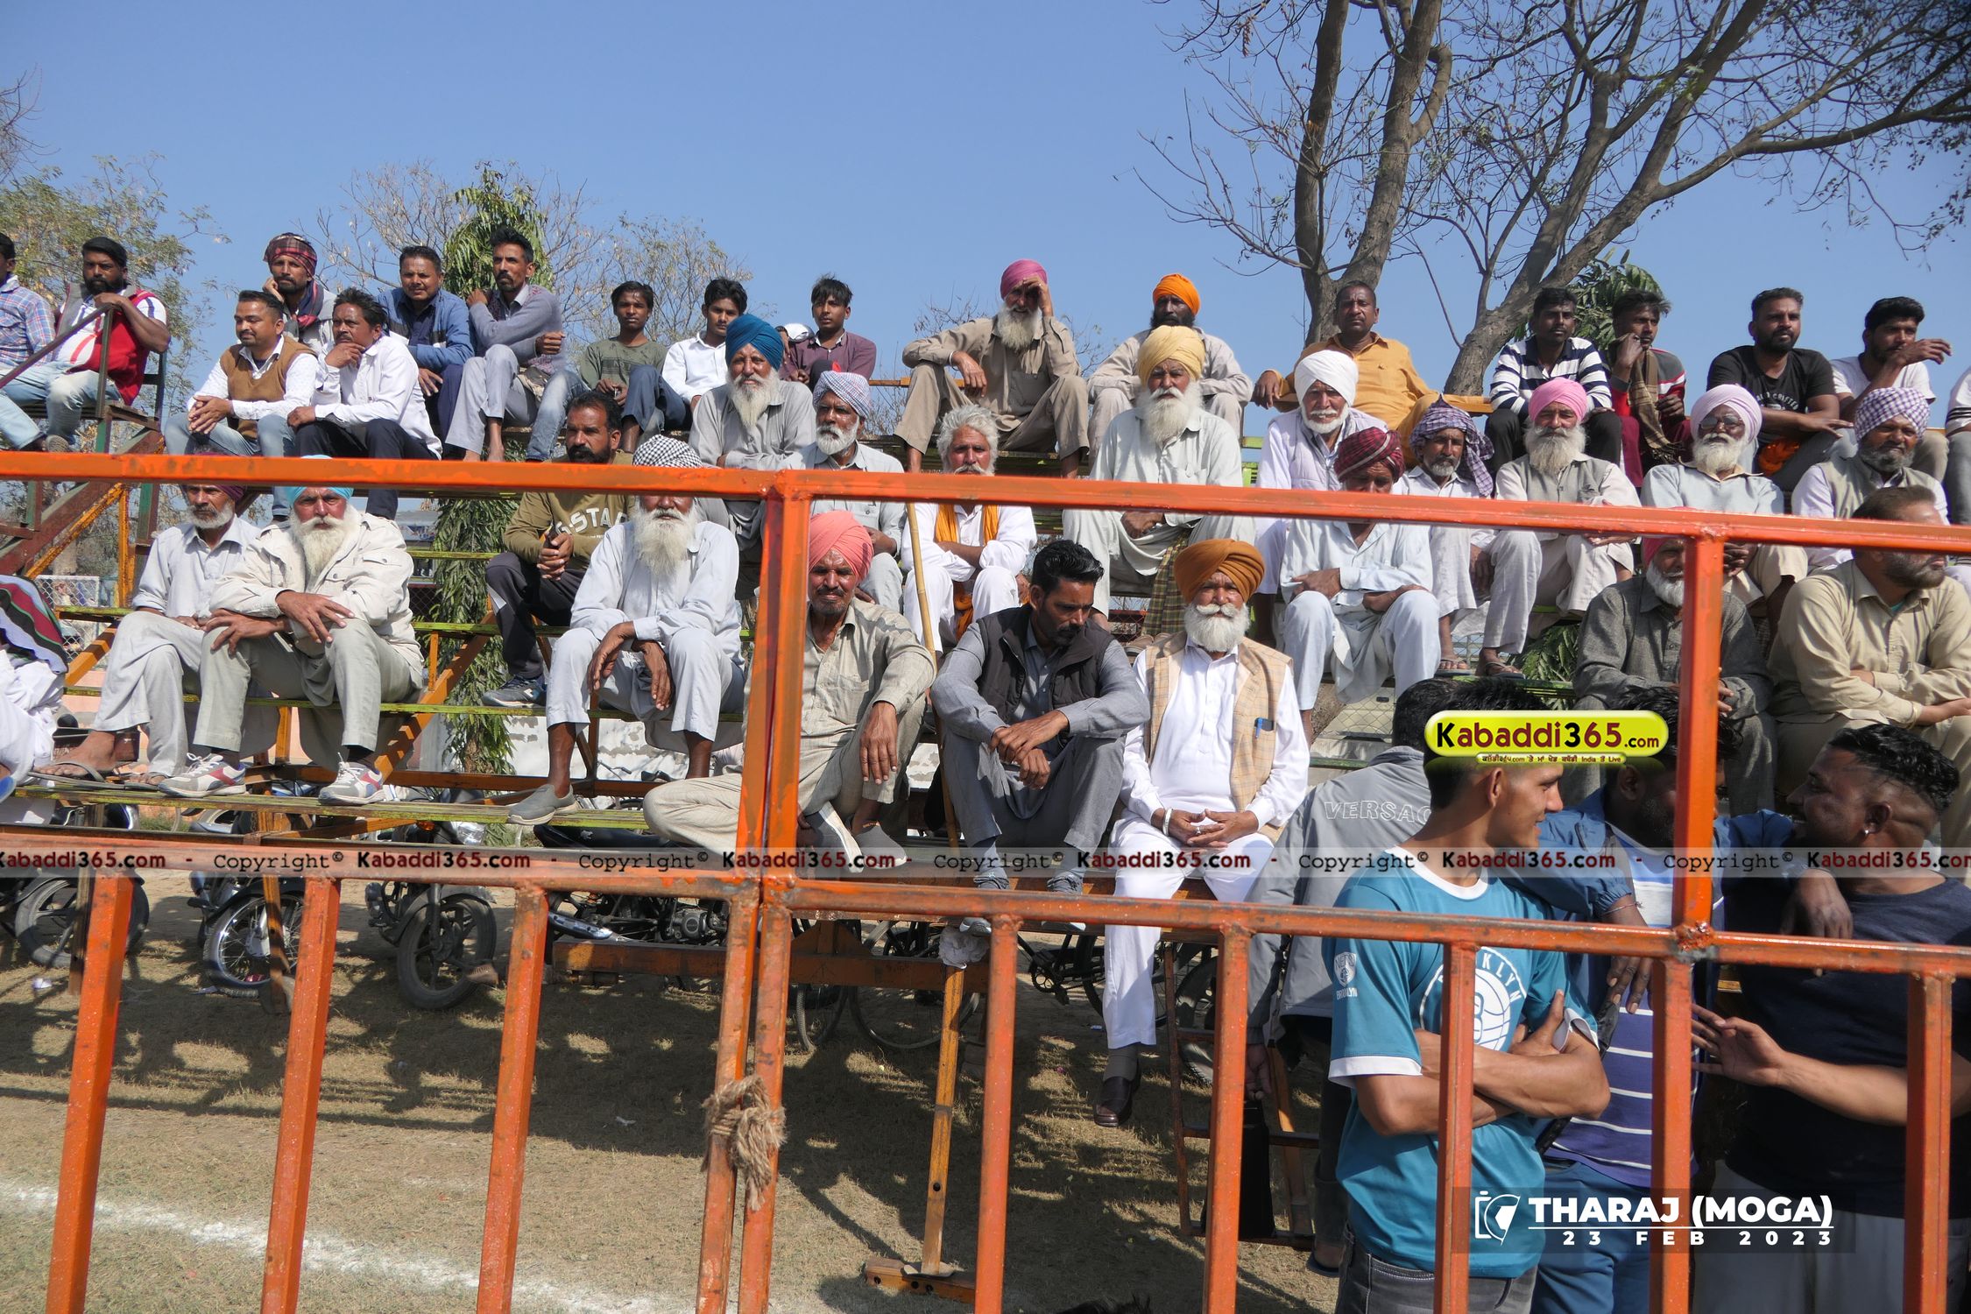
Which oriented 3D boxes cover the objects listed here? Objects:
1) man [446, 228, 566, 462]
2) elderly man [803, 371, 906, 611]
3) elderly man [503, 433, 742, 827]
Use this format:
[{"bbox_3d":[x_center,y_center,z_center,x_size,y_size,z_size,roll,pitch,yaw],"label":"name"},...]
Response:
[{"bbox_3d":[-1.977,-1.252,5.450,0.480,1.133,0.700,3,-4,-3],"label":"man"},{"bbox_3d":[-0.486,-0.376,4.360,0.500,1.236,0.800,2,-4,15],"label":"elderly man"},{"bbox_3d":[-1.047,-0.114,3.914,0.560,1.145,0.820,3,-4,2],"label":"elderly man"}]

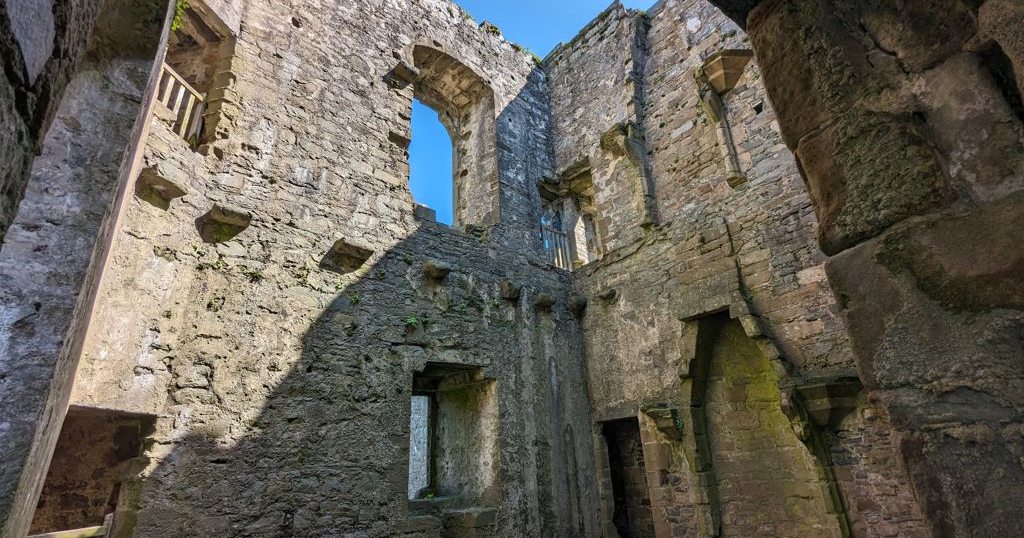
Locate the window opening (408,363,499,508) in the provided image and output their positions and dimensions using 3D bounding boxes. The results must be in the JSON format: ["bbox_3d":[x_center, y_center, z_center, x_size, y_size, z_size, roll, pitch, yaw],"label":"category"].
[{"bbox_3d":[-1.103,2.432,6.799,1.034,1.687,1.535,-23,-29,39],"label":"window opening"}]

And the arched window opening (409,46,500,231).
[{"bbox_3d":[-1.350,-2.256,8.795,1.034,3.648,1.946,-23,-29,39],"label":"arched window opening"}]

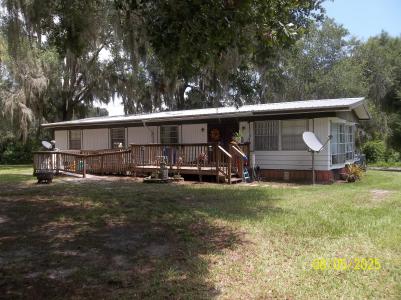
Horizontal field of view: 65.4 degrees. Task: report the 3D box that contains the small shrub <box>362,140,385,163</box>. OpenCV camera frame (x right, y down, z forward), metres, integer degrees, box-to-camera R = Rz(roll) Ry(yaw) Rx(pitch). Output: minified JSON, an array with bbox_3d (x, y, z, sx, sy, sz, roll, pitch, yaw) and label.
[{"bbox_3d":[14.947,0.173,27.000,1.950,1.900,1.700,0,1,27],"label":"small shrub"}]

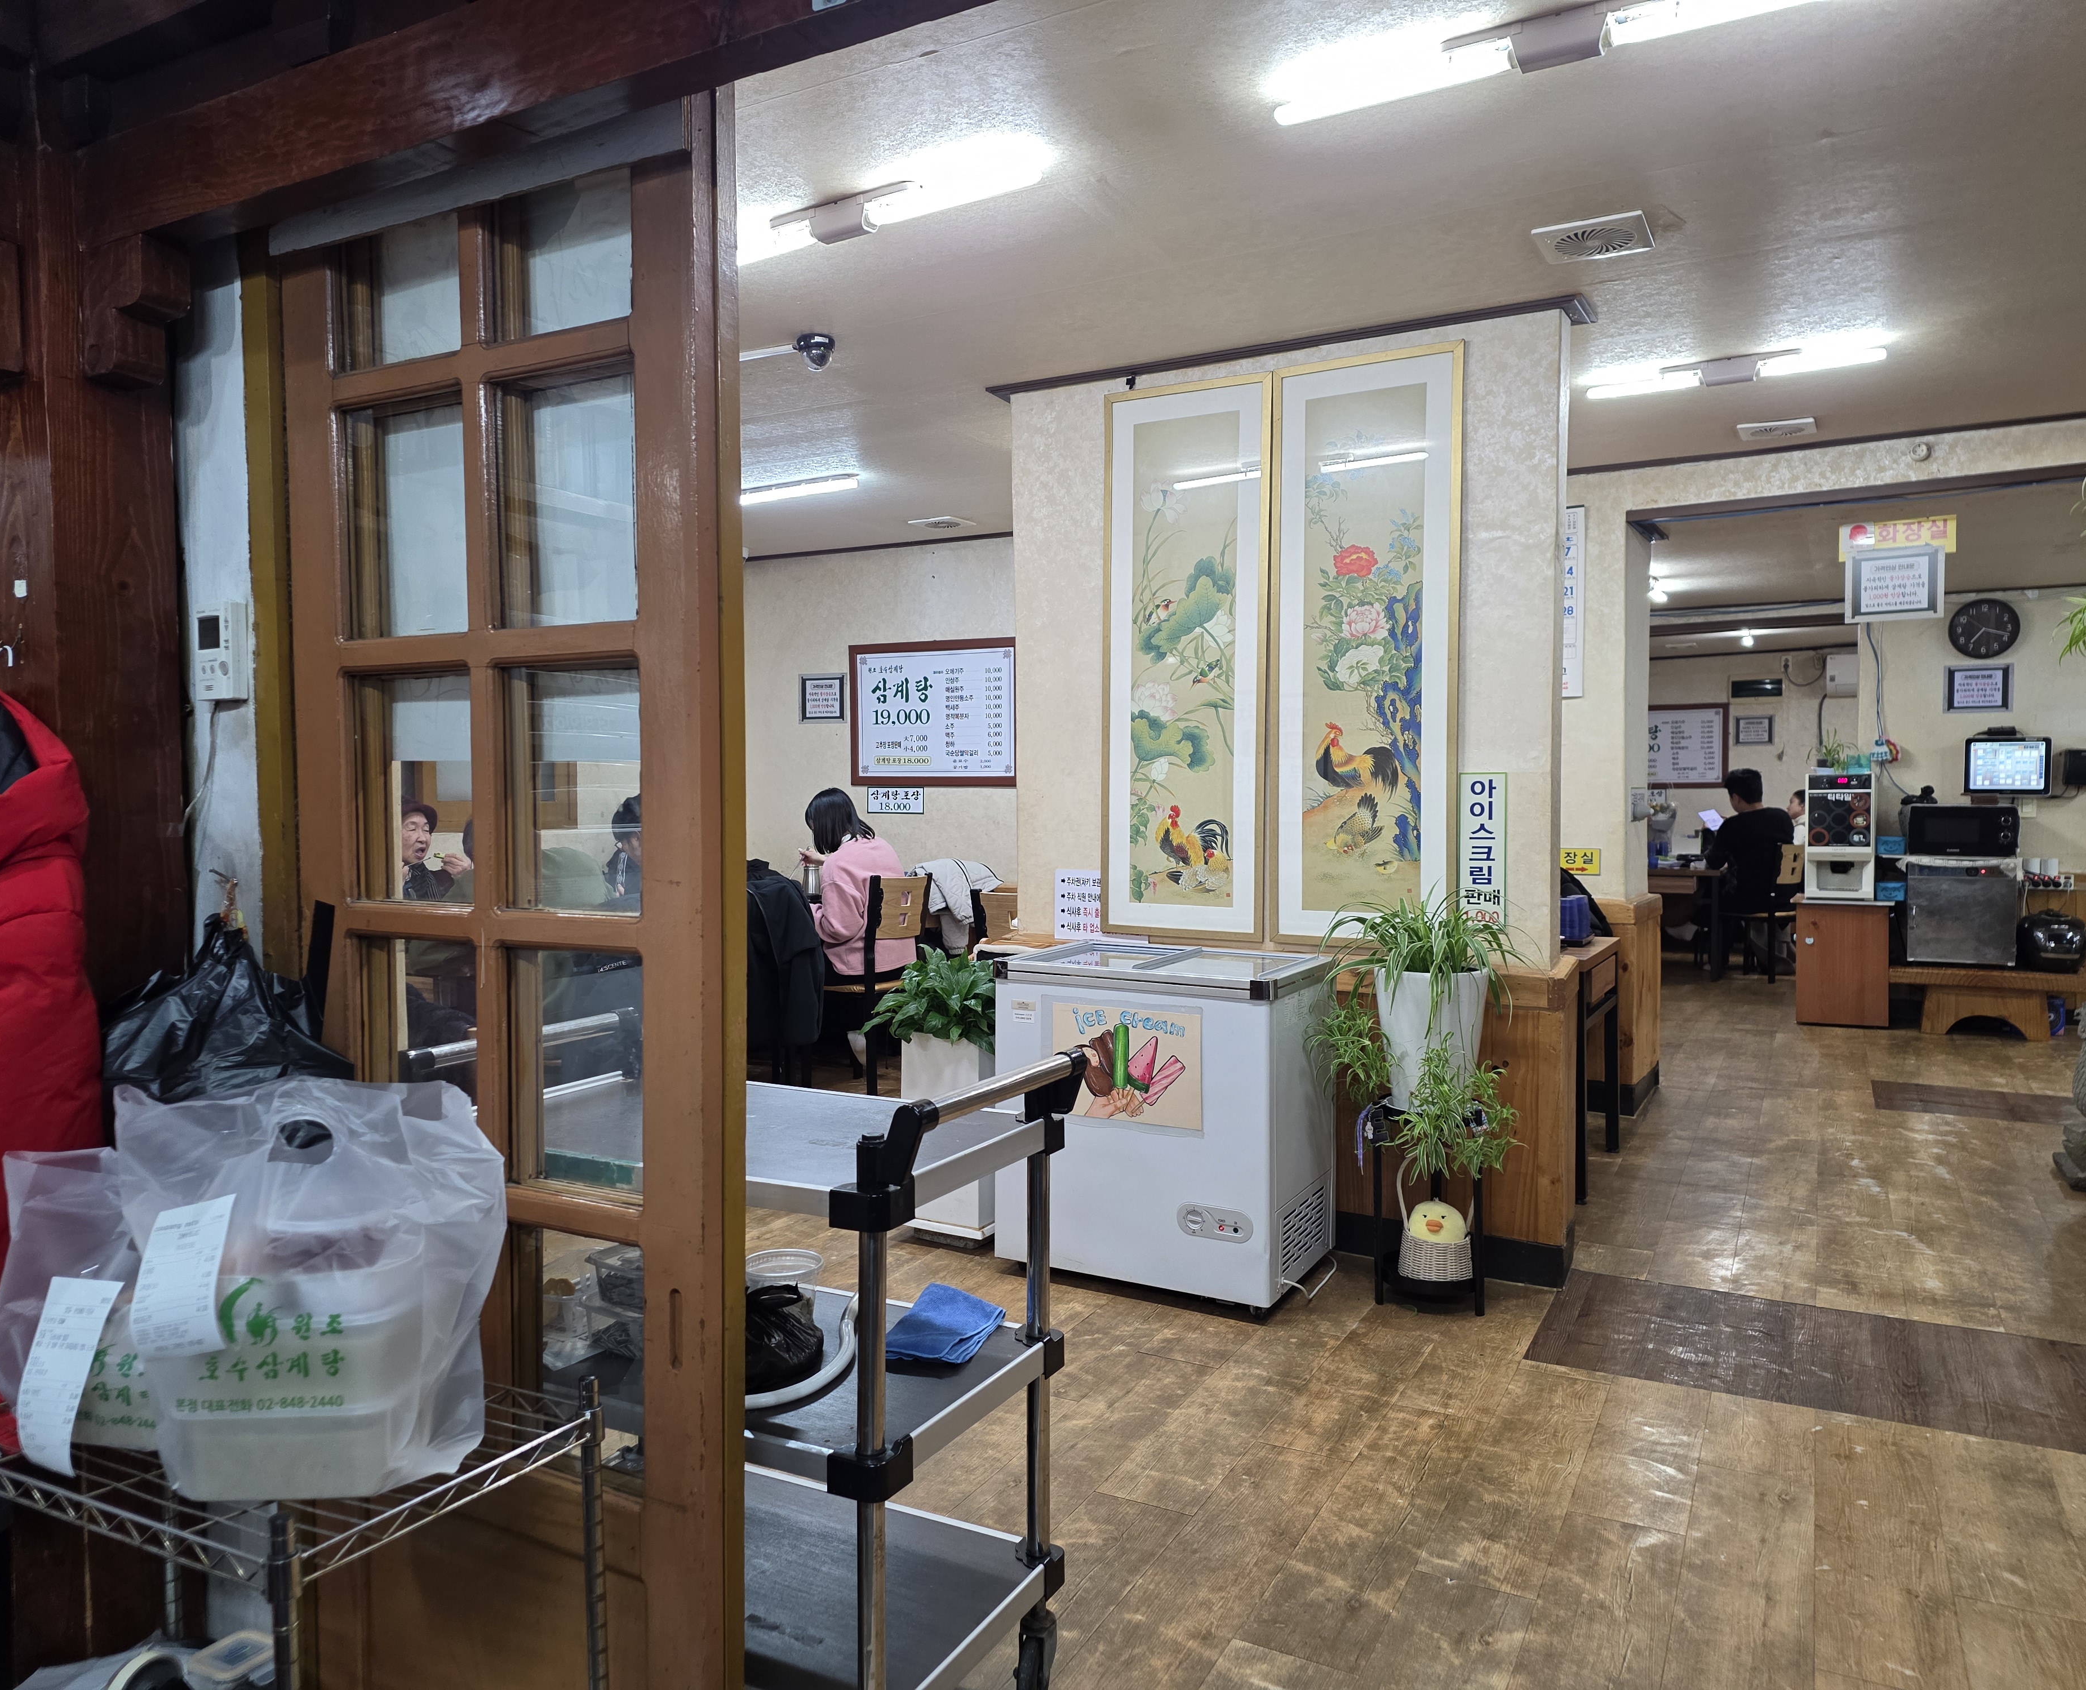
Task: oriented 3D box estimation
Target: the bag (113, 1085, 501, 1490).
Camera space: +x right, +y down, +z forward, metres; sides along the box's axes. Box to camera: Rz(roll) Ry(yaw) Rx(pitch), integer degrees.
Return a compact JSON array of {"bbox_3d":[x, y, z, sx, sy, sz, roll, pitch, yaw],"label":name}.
[{"bbox_3d":[-0.655,0.381,1.355,0.290,0.327,0.175,0,2,-2],"label":"bag"}]

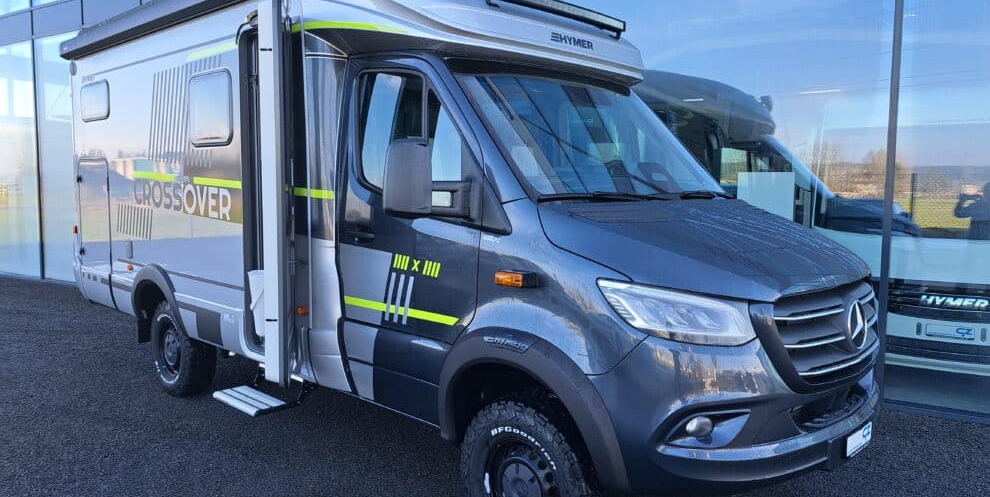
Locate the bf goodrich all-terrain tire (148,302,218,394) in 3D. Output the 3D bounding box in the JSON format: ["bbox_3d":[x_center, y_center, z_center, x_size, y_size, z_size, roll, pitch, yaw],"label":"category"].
[{"bbox_3d":[-2.514,0.793,5.533,0.780,0.780,0.260,6,7,42],"label":"bf goodrich all-terrain tire"}]

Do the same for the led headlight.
[{"bbox_3d":[0.713,0.261,2.697,0.480,0.270,0.450,6,7,42],"label":"led headlight"}]

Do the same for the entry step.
[{"bbox_3d":[-1.458,0.914,4.078,0.500,0.050,0.210,6,7,42],"label":"entry step"}]

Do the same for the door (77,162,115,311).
[{"bbox_3d":[-3.496,-0.152,6.035,0.810,1.270,0.060,6,7,42],"label":"door"}]

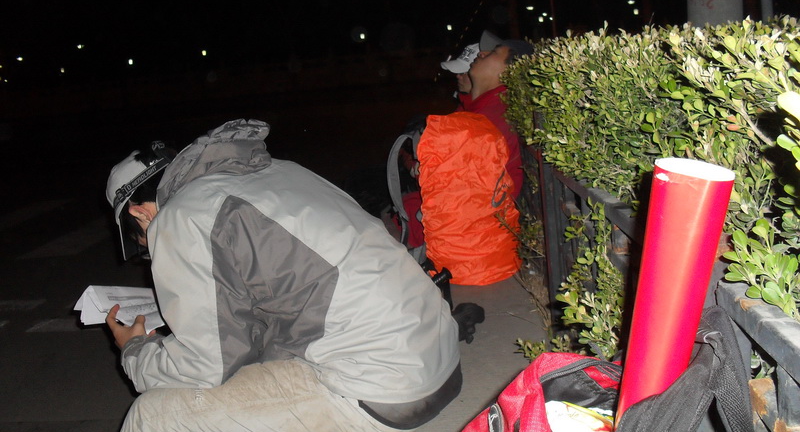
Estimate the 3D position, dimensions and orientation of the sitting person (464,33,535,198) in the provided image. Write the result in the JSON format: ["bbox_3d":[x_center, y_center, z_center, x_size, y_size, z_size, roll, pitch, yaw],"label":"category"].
[{"bbox_3d":[0.177,-0.087,3.304,0.750,1.230,0.500,-5,11,2],"label":"sitting person"}]

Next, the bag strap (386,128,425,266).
[{"bbox_3d":[0.027,-0.072,2.810,0.130,0.460,0.090,-5,11,2],"label":"bag strap"}]

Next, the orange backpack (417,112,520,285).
[{"bbox_3d":[0.253,-0.077,2.876,0.330,0.600,0.330,-3,11,14],"label":"orange backpack"}]

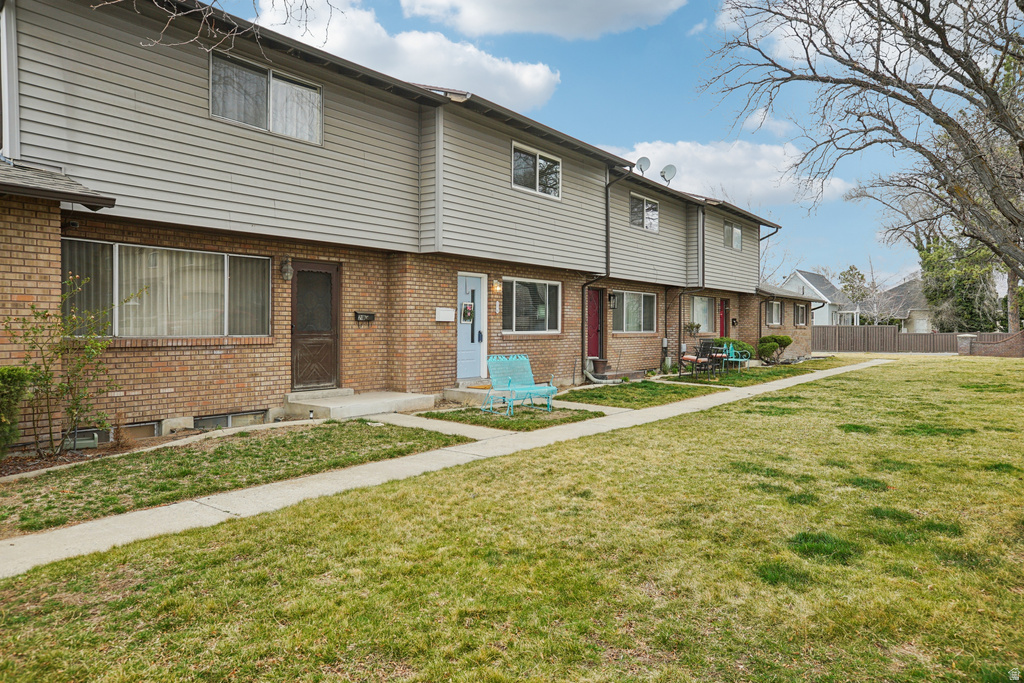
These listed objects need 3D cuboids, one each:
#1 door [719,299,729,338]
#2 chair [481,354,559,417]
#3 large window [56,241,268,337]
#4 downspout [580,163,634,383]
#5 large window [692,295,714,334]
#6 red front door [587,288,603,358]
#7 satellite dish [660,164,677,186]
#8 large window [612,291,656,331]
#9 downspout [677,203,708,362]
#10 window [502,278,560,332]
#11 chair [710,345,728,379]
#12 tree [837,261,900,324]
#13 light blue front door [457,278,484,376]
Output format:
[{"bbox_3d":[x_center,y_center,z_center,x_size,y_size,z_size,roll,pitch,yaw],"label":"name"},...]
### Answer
[{"bbox_3d":[7.687,-0.495,25.981,0.100,2.050,0.950,1,2,36],"label":"door"},{"bbox_3d":[0.096,0.684,11.433,0.931,0.880,0.870,-1,1,-34],"label":"chair"},{"bbox_3d":[-4.531,-0.641,9.524,0.100,1.184,2.955,1,1,36],"label":"large window"},{"bbox_3d":[2.220,-1.562,16.645,1.336,5.009,0.140,1,1,36],"label":"downspout"},{"bbox_3d":[6.372,-0.891,23.869,0.100,1.174,2.226,1,1,36],"label":"large window"},{"bbox_3d":[2.156,-0.395,18.907,0.070,1.953,0.901,1,1,36],"label":"red front door"},{"bbox_3d":[4.819,-5.127,21.900,0.500,0.650,0.520,-1,2,-41],"label":"satellite dish"},{"bbox_3d":[3.635,-0.854,20.984,0.120,1.200,3.020,1,2,36],"label":"large window"},{"bbox_3d":[5.613,-1.748,22.312,0.720,5.050,0.360,1,2,36],"label":"downspout"},{"bbox_3d":[0.467,-0.762,15.859,0.120,1.200,2.440,1,2,36],"label":"window"},{"bbox_3d":[5.661,0.498,19.937,0.587,0.951,0.607,-1,2,-42],"label":"chair"},{"bbox_3d":[30.236,-3.173,60.078,5.200,7.322,5.400,1,2,36],"label":"tree"},{"bbox_3d":[-0.839,-0.282,13.882,0.070,1.994,0.911,1,1,36],"label":"light blue front door"}]

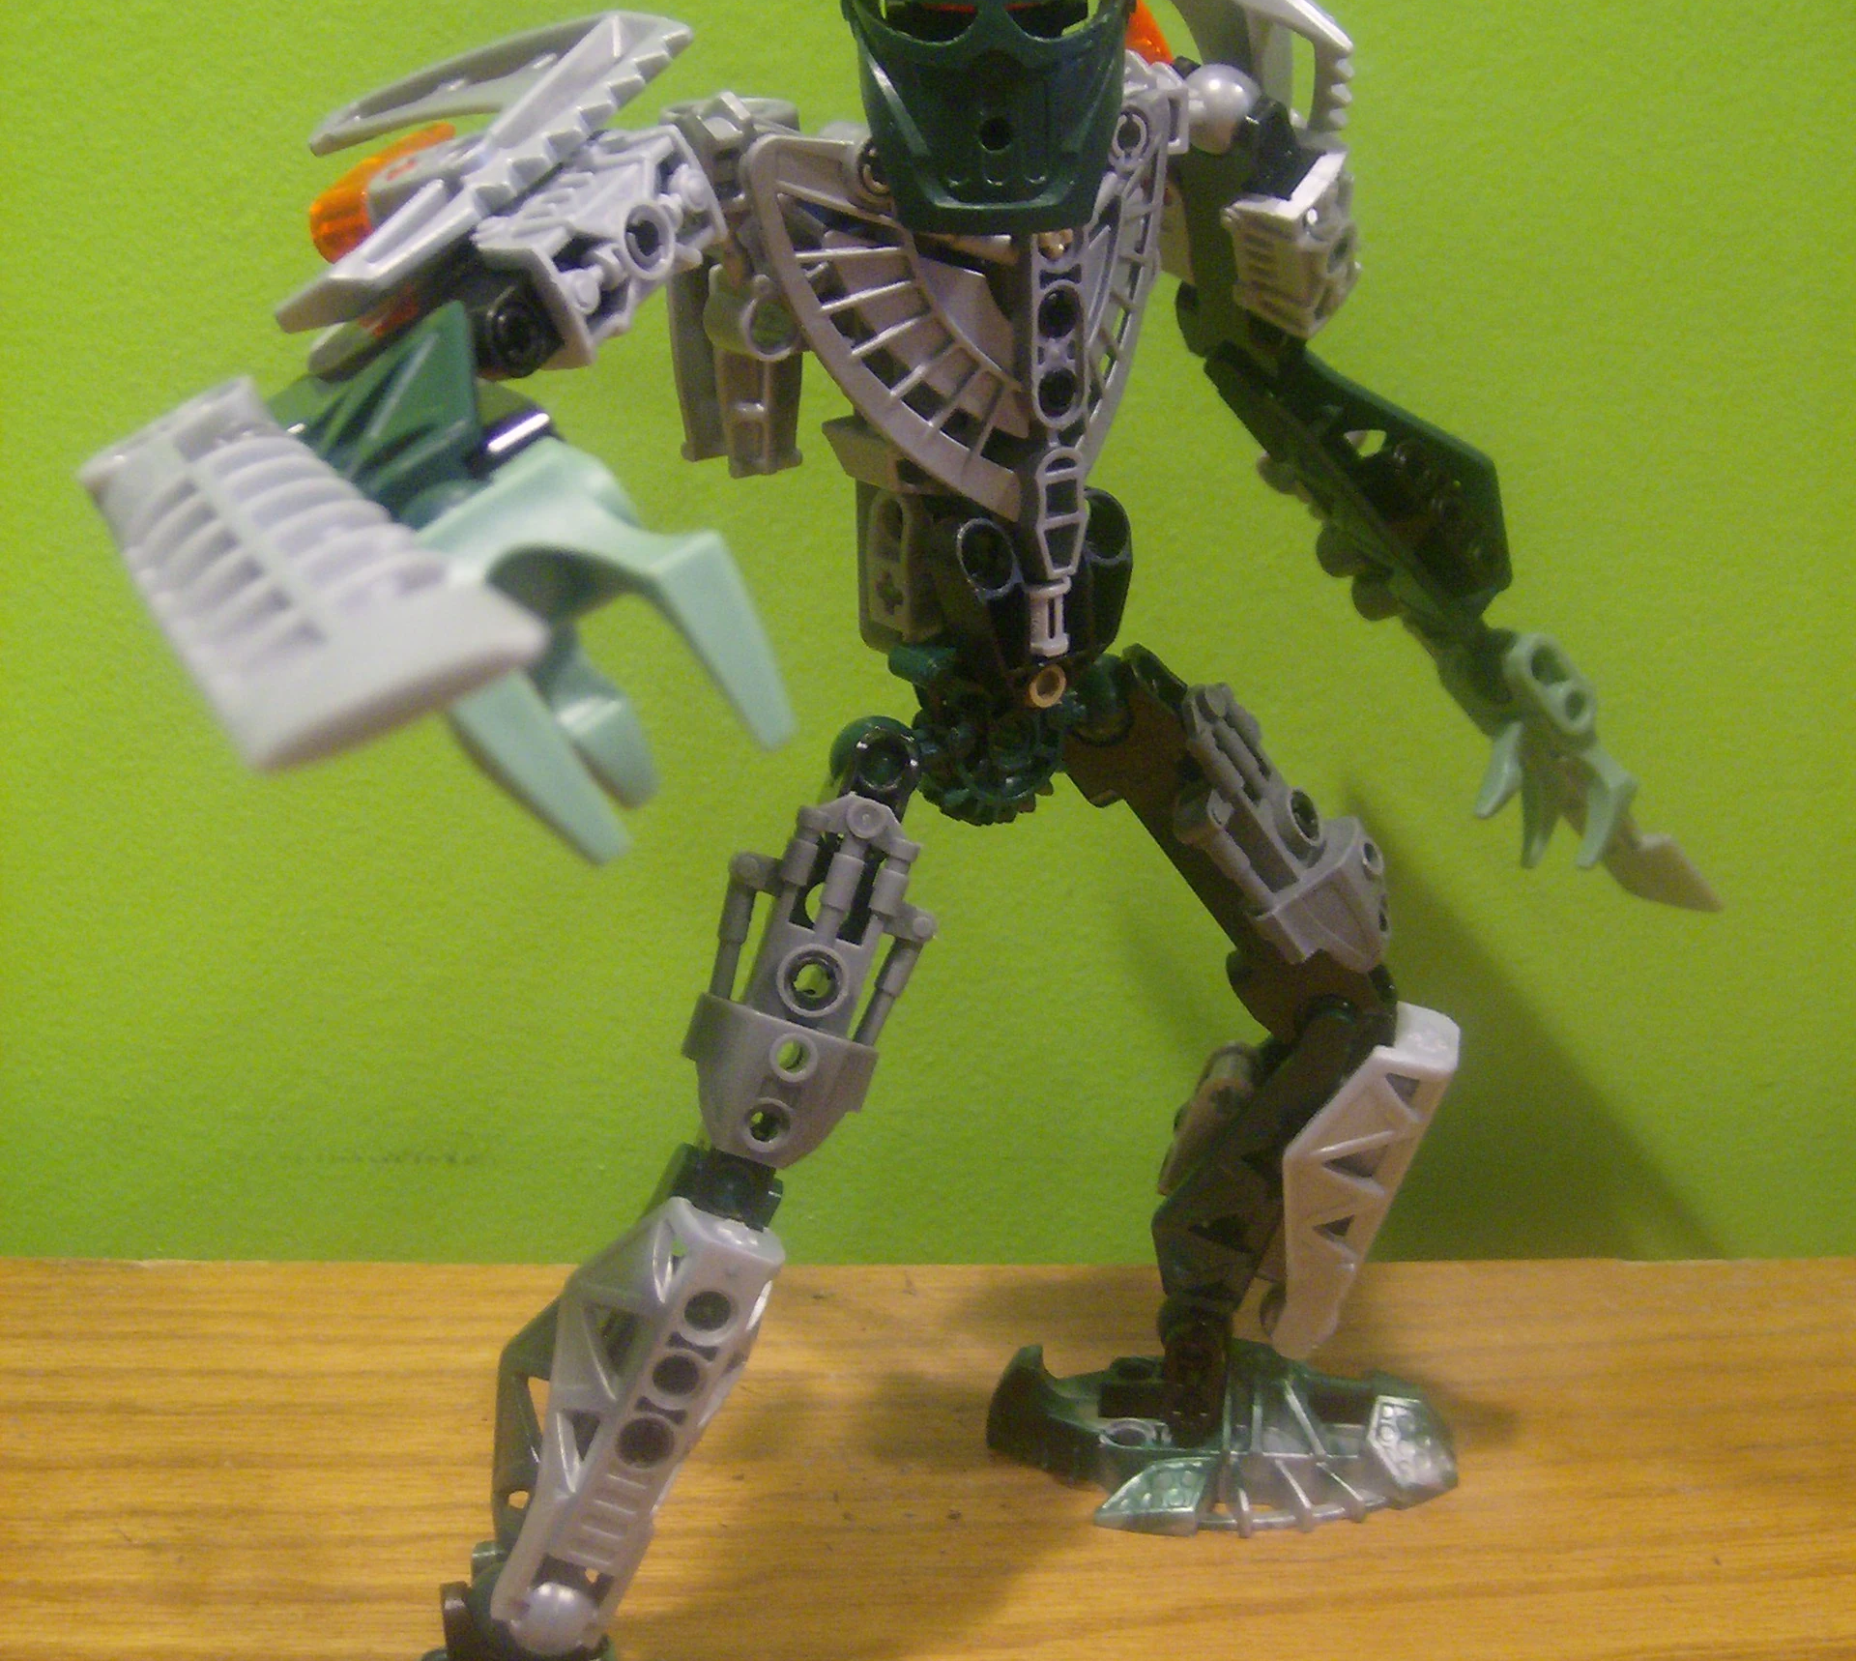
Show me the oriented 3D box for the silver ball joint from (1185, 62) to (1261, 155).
[{"bbox_3d":[0.032,-0.080,0.287,0.010,0.010,0.010,0,12,0],"label":"silver ball joint"}]

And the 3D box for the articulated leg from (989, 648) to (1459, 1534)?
[{"bbox_3d":[0.038,0.034,0.329,0.065,0.126,0.078,1,12,7],"label":"articulated leg"}]

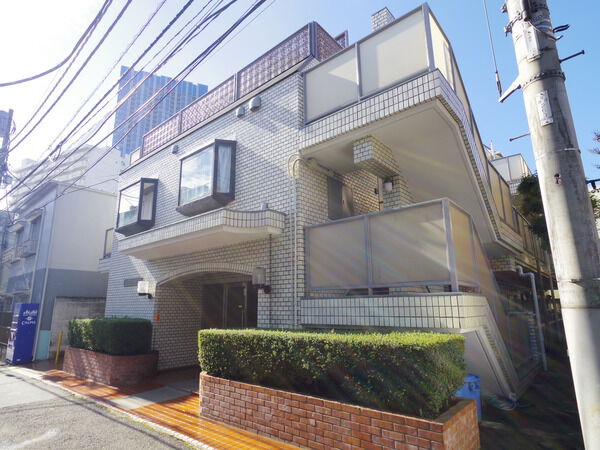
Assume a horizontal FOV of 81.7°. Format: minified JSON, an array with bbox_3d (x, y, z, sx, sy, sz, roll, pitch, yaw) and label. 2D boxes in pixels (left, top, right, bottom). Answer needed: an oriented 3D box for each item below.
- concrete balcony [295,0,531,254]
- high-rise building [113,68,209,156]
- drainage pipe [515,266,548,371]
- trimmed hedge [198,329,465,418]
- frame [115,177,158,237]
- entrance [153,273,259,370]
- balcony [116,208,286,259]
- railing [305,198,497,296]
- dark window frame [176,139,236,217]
[{"bbox_3d":[2.339,-0.977,6.598,2.260,2.900,4.540,-12,-17,40],"label":"concrete balcony"},{"bbox_3d":[-109.031,-26.063,263.773,62.412,174.360,35.000,5,-14,-23],"label":"high-rise building"},{"bbox_3d":[4.499,1.769,6.718,0.340,1.930,0.120,-12,-17,40],"label":"drainage pipe"},{"bbox_3d":[0.061,1.672,4.368,3.480,0.590,0.840,-12,-17,40],"label":"trimmed hedge"},{"bbox_3d":[-4.250,-0.453,9.012,1.260,1.270,0.430,-12,-17,40],"label":"frame"},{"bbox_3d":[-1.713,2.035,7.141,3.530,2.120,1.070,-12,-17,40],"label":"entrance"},{"bbox_3d":[-2.316,0.286,6.726,4.630,0.310,1.010,-12,-17,40],"label":"balcony"},{"bbox_3d":[1.415,0.528,5.129,2.180,1.080,1.620,-12,-17,40],"label":"railing"},{"bbox_3d":[-1.877,-0.935,6.989,1.290,1.280,0.450,-12,-17,40],"label":"dark window frame"}]

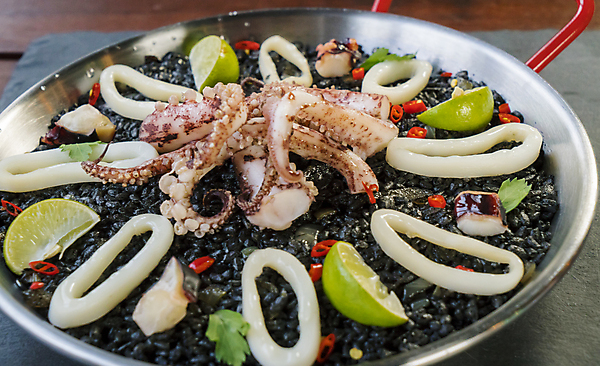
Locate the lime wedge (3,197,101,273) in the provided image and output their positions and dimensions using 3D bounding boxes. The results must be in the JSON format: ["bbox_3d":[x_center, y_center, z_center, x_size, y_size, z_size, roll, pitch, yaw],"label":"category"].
[{"bbox_3d":[-0.136,0.019,0.617,0.027,0.024,0.056,26,46,34],"label":"lime wedge"}]

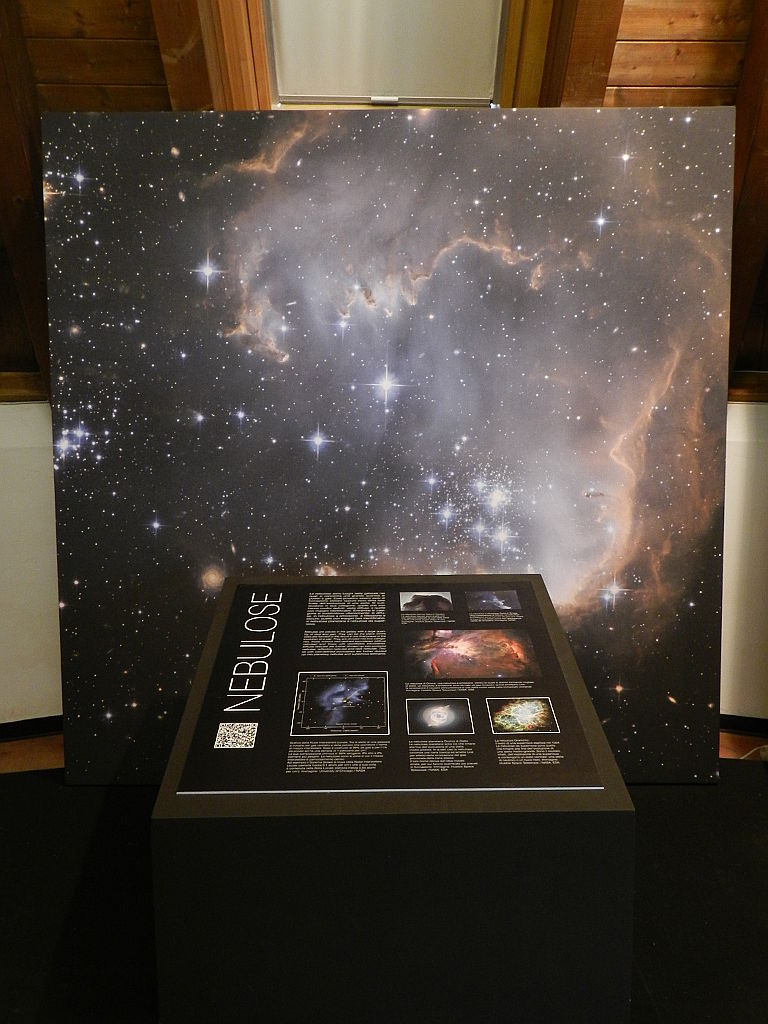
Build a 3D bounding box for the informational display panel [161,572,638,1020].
[{"bbox_3d":[0.012,0.549,1.676,0.760,0.736,0.726,0,4,-1],"label":"informational display panel"}]

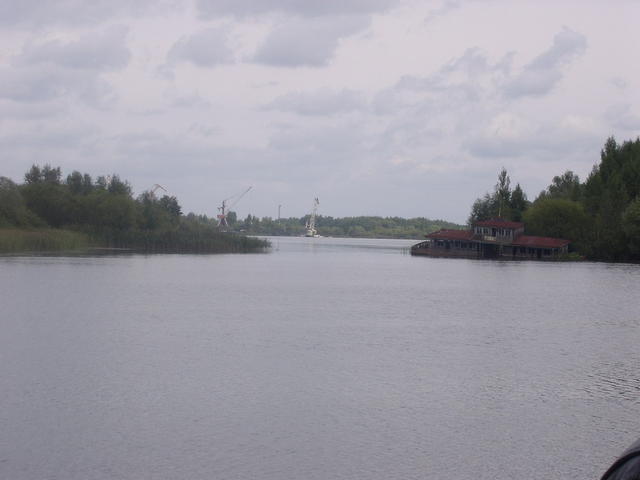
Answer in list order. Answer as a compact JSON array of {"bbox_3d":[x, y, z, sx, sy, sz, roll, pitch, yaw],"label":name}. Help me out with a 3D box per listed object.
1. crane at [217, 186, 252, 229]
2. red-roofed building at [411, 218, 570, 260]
[{"bbox_3d":[-78.770,-28.740,1550.000,34.000,41.000,10.500,1,0,6],"label":"crane"},{"bbox_3d":[35.970,-0.210,355.000,33.000,8.700,9.000,2,0,22],"label":"red-roofed building"}]

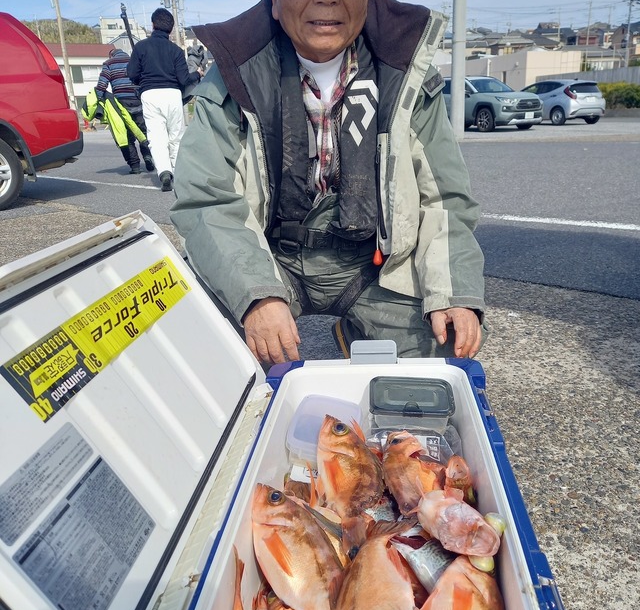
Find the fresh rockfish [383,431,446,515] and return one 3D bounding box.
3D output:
[{"bbox_3d":[0.102,0.213,0.718,0.070,0.050,0.184,21,29,-8],"label":"fresh rockfish"}]

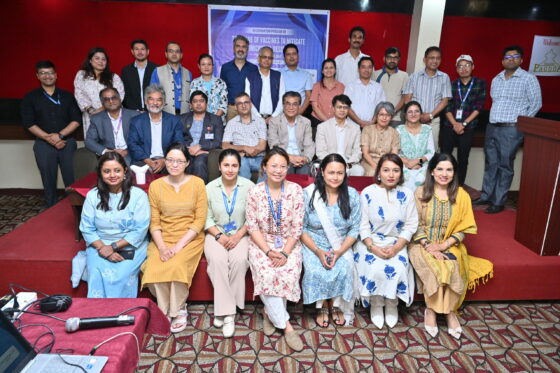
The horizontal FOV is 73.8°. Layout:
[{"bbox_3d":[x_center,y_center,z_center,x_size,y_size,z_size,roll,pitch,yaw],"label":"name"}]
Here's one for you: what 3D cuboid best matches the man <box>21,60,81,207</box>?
[{"bbox_3d":[-2.333,-0.397,3.935,0.550,1.770,0.330,-5,18,-19],"label":"man"}]

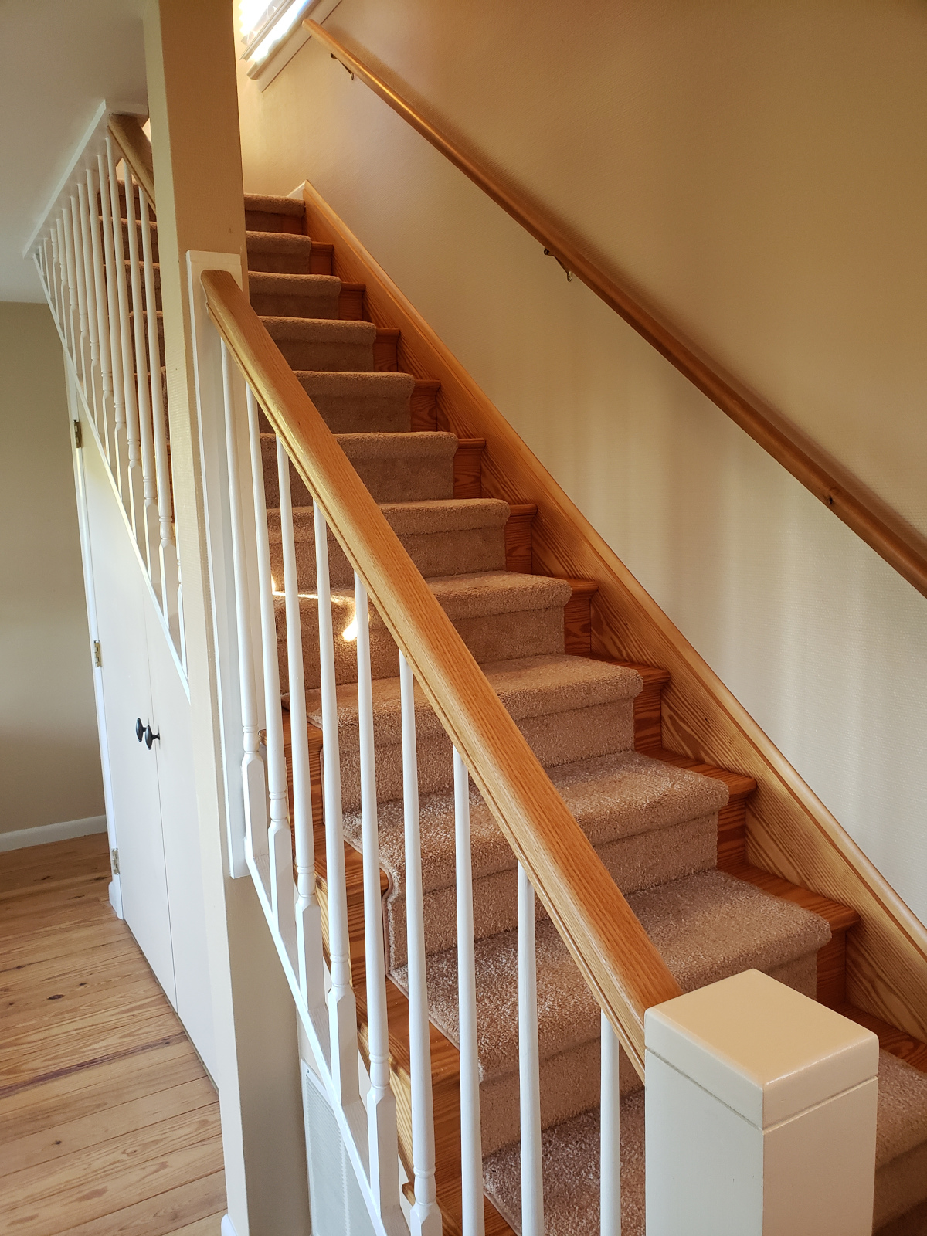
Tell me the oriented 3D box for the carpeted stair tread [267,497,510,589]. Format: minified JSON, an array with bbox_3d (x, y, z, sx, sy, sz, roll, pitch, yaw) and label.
[{"bbox_3d":[-0.268,-0.204,2.482,0.786,0.197,0.308,-6,10,-31],"label":"carpeted stair tread"}]

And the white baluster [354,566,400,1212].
[{"bbox_3d":[-0.133,0.429,1.359,0.033,0.982,0.033,-6,10,-31],"label":"white baluster"}]

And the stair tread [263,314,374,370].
[{"bbox_3d":[-0.695,-0.873,3.063,0.786,0.197,0.308,-6,10,-31],"label":"stair tread"}]

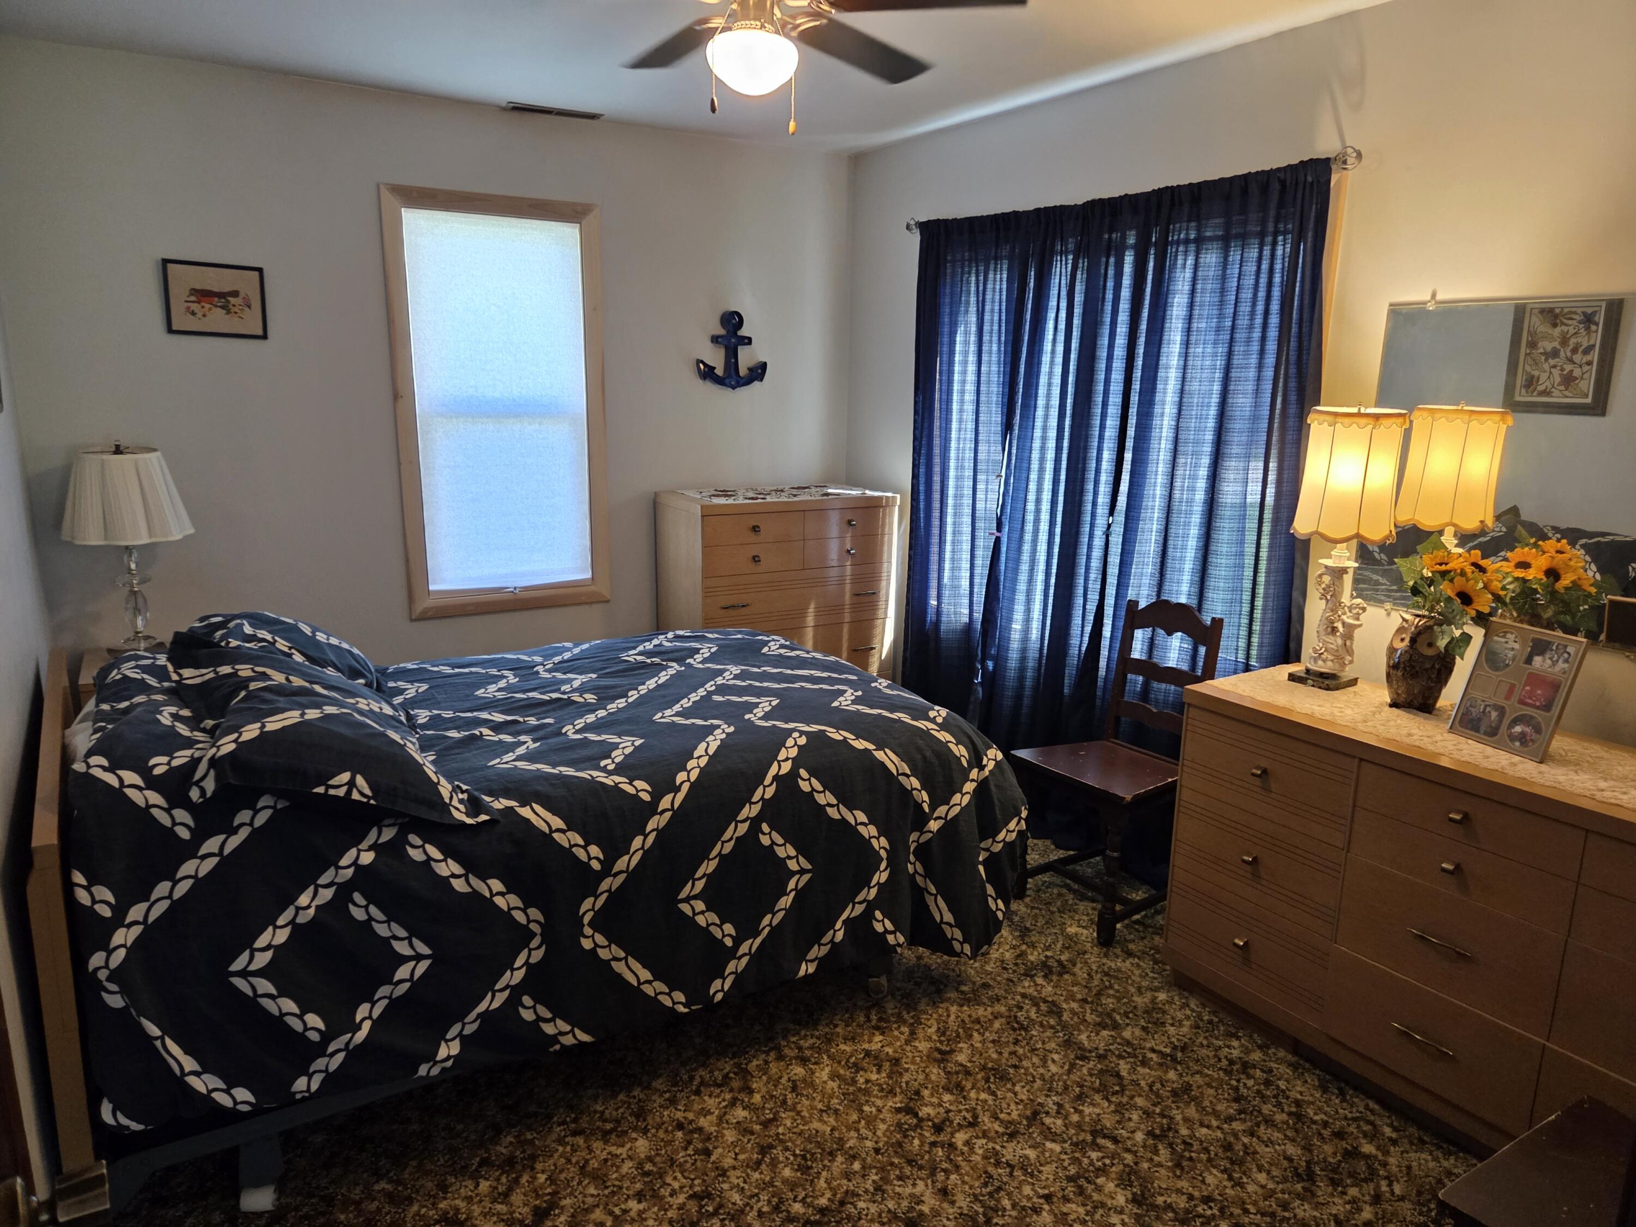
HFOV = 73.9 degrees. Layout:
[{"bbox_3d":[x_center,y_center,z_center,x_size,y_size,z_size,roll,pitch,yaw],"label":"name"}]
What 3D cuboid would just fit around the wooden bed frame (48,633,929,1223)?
[{"bbox_3d":[-0.885,0.545,2.921,1.844,0.817,1.439,-7,15,-31],"label":"wooden bed frame"}]

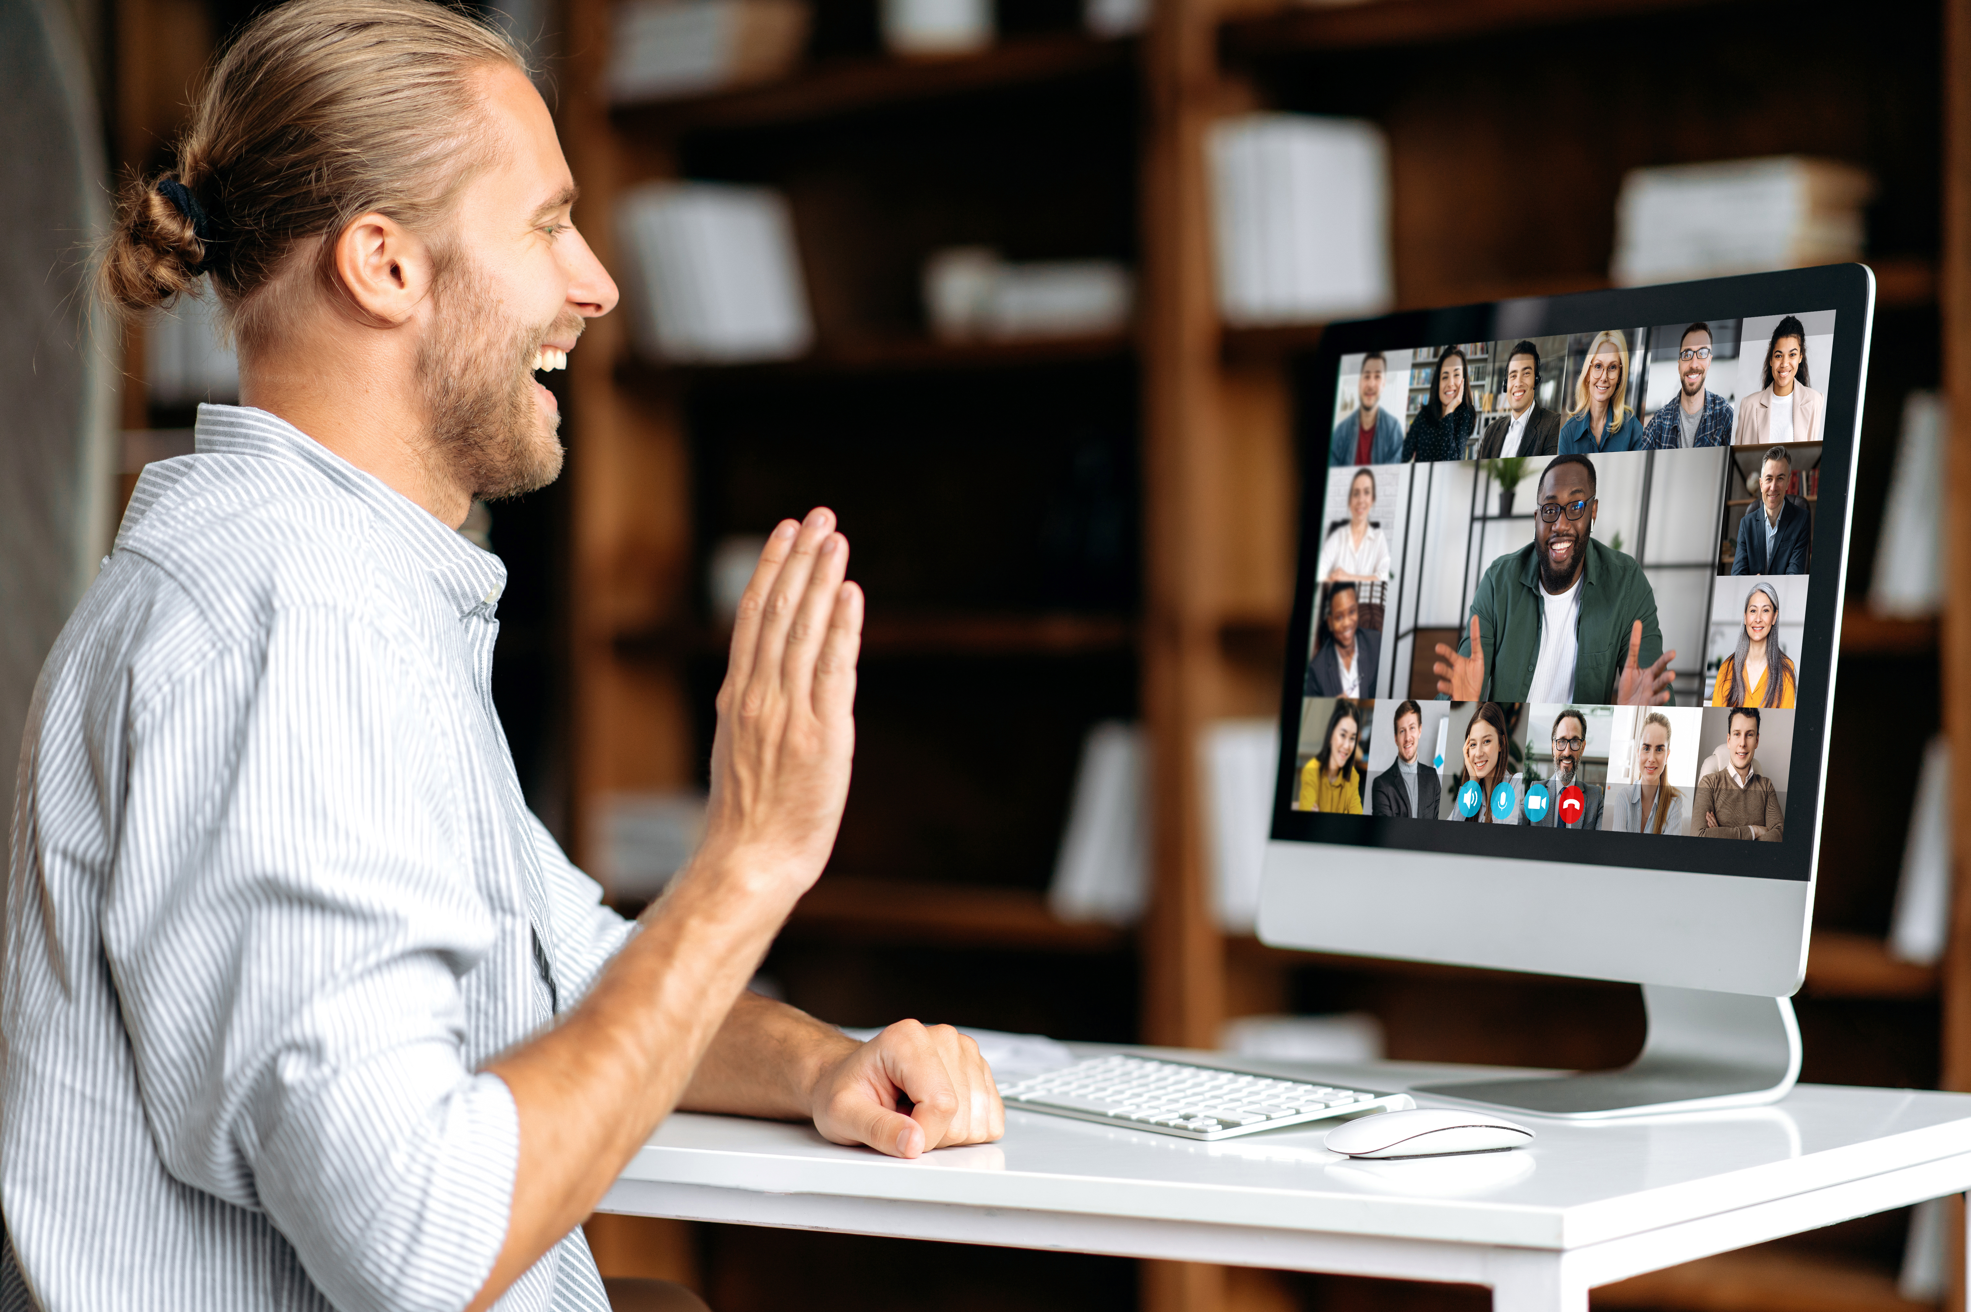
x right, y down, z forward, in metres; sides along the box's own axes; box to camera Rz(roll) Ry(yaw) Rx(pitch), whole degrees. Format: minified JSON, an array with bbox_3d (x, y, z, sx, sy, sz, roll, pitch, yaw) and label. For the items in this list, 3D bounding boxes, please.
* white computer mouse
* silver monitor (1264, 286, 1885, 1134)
[{"bbox_3d":[0.219,0.235,2.292,0.114,0.022,0.057,0,0,-30],"label":"white computer mouse"},{"bbox_3d":[0.343,0.020,2.568,0.172,0.446,0.528,0,0,-27],"label":"silver monitor"}]

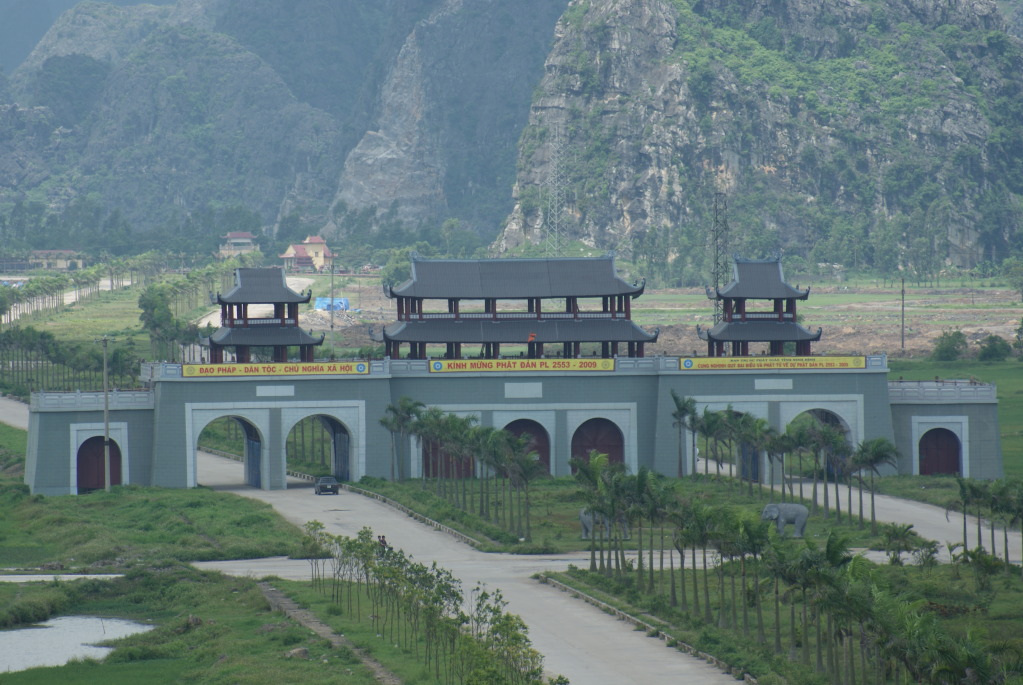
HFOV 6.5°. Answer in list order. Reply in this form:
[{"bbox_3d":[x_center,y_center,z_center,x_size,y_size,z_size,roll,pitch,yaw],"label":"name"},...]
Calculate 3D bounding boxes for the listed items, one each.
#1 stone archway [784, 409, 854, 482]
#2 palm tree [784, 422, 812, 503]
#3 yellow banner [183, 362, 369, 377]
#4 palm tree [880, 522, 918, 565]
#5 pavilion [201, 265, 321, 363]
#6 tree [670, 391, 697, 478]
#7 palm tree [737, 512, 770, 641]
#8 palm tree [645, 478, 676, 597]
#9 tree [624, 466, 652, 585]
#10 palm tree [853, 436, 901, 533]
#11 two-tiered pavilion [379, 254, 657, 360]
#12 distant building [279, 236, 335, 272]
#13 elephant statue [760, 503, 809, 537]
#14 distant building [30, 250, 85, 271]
[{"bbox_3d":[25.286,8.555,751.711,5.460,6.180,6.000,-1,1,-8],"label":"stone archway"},{"bbox_3d":[22.492,9.662,701.177,2.400,7.118,2.400,0,1,0],"label":"palm tree"},{"bbox_3d":[-19.845,2.290,756.437,15.976,1.156,0.100,-1,1,-10],"label":"yellow banner"},{"bbox_3d":[26.127,13.586,604.299,2.600,2.899,2.600,0,1,0],"label":"palm tree"},{"bbox_3d":[-20.758,-2.103,754.000,9.700,8.580,7.200,-1,1,-6],"label":"pavilion"},{"bbox_3d":[14.339,7.689,745.000,2.240,7.400,2.300,-1,1,0],"label":"tree"},{"bbox_3d":[13.393,12.979,495.000,1.930,7.180,2.100,-1,1,0],"label":"palm tree"},{"bbox_3d":[9.074,11.822,551.756,2.200,7.270,2.200,-1,1,0],"label":"palm tree"},{"bbox_3d":[7.874,11.495,562.877,2.200,7.540,2.200,-1,1,0],"label":"tree"},{"bbox_3d":[26.051,10.150,640.524,3.600,7.000,3.600,-1,1,0],"label":"palm tree"},{"bbox_3d":[0.327,-2.795,764.275,23.717,9.554,6.500,-1,1,-10],"label":"two-tiered pavilion"},{"bbox_3d":[-53.751,-23.073,2350.000,14.000,9.440,11.000,-1,1,-18],"label":"distant building"},{"bbox_3d":[19.362,12.580,636.074,3.370,2.450,1.400,-1,1,-8],"label":"elephant statue"},{"bbox_3d":[-119.300,-21.369,2354.000,14.421,5.506,8.000,-1,1,-6],"label":"distant building"}]

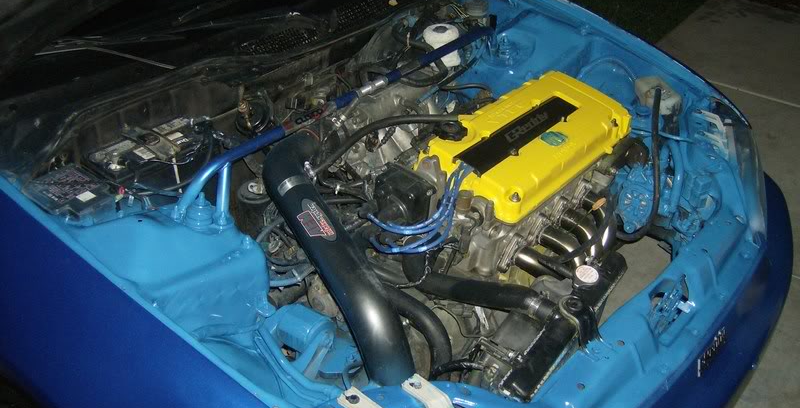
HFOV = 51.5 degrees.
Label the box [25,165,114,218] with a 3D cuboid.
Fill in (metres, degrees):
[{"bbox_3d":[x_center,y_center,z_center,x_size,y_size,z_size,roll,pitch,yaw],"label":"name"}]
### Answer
[{"bbox_3d":[-0.658,0.011,1.683,0.112,0.087,0.133,32,46,29],"label":"box"}]

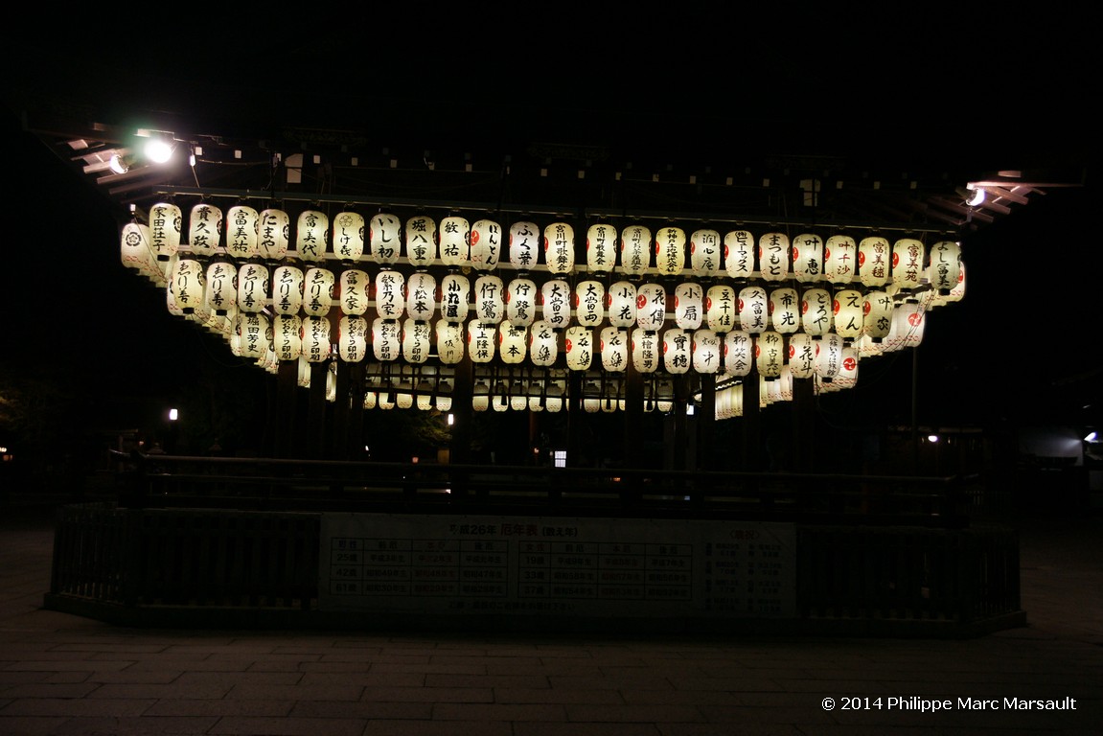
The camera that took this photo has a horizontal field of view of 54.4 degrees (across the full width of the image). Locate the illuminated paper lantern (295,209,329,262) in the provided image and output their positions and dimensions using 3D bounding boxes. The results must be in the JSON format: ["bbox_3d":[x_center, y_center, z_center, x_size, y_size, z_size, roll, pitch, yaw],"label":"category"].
[{"bbox_3d":[-2.525,-1.397,11.327,0.335,0.585,0.335,2,-5,-4],"label":"illuminated paper lantern"}]

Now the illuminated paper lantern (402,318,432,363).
[{"bbox_3d":[-1.589,-0.329,12.705,0.310,0.540,0.310,2,-6,-4],"label":"illuminated paper lantern"}]

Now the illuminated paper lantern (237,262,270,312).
[{"bbox_3d":[-3.328,-0.891,12.015,0.310,0.540,0.310,2,-6,-4],"label":"illuminated paper lantern"}]

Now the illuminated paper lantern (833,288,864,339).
[{"bbox_3d":[3.491,-0.630,12.582,0.335,0.570,0.335,3,-6,-9],"label":"illuminated paper lantern"}]

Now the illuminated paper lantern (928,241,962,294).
[{"bbox_3d":[4.412,-1.132,12.007,0.330,0.560,0.330,2,-6,-4],"label":"illuminated paper lantern"}]

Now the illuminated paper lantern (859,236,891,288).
[{"bbox_3d":[3.647,-1.178,12.094,0.335,0.570,0.335,2,-6,-7],"label":"illuminated paper lantern"}]

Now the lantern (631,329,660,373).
[{"bbox_3d":[1.206,-0.228,13.772,0.350,0.620,0.350,2,-6,-5],"label":"lantern"}]

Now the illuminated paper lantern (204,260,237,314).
[{"bbox_3d":[-3.900,-0.959,12.707,0.350,0.620,0.350,2,-6,-5],"label":"illuminated paper lantern"}]

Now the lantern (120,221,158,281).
[{"bbox_3d":[-5.129,-1.504,13.303,0.350,0.620,0.350,2,-6,-5],"label":"lantern"}]

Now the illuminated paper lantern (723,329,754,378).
[{"bbox_3d":[2.230,-0.173,12.716,0.330,0.560,0.330,2,-6,-4],"label":"illuminated paper lantern"}]

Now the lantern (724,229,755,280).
[{"bbox_3d":[2.104,-1.269,11.986,0.310,0.540,0.310,2,-6,-4],"label":"lantern"}]

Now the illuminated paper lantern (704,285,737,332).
[{"bbox_3d":[1.764,-0.602,11.133,0.295,0.510,0.295,2,-5,-5],"label":"illuminated paper lantern"}]

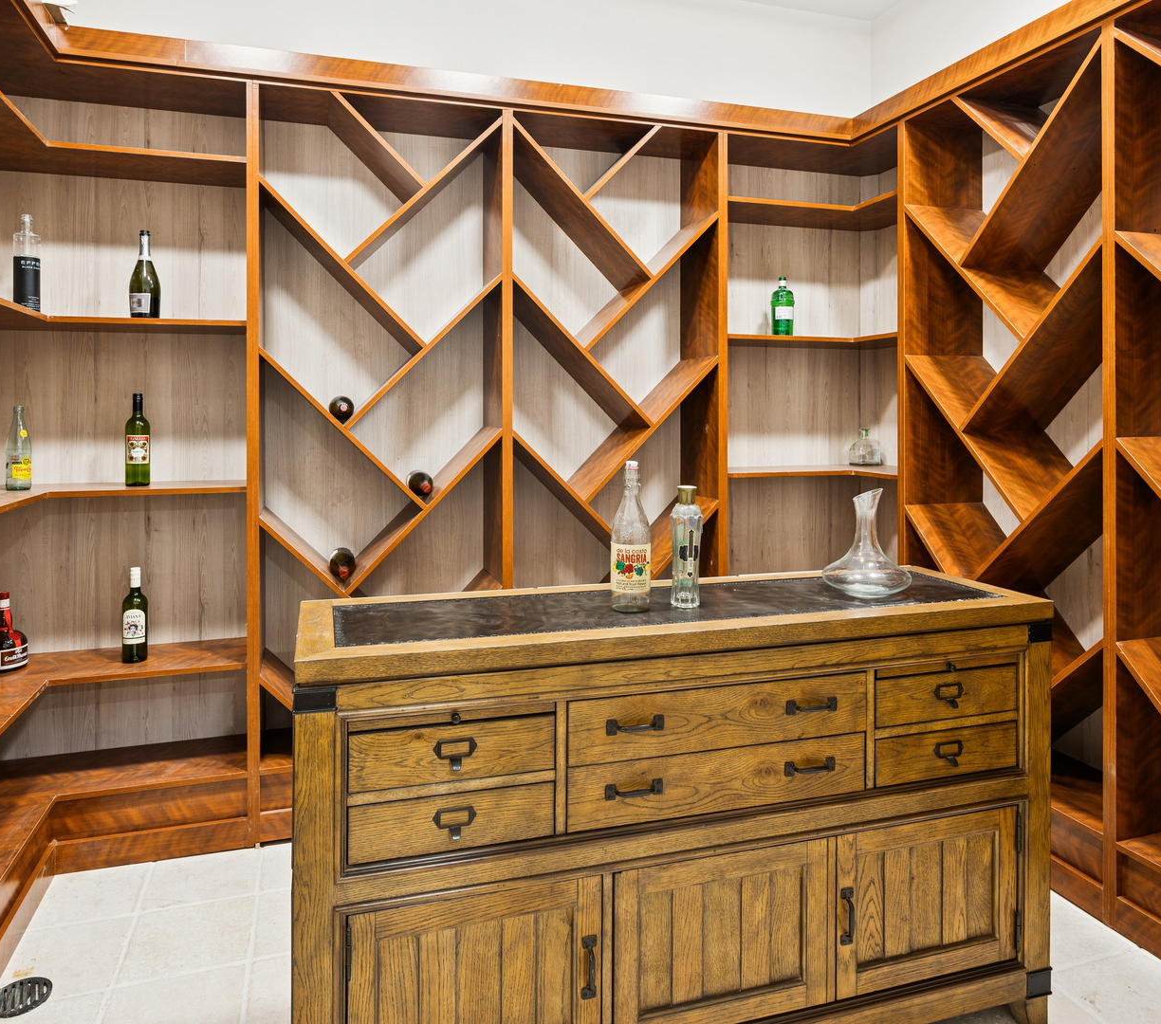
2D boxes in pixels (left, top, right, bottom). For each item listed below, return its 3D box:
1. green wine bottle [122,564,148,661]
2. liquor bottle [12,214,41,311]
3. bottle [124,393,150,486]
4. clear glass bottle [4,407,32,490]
[{"bbox_3d":[-1.427,0.325,2.465,0.073,0.297,0.073,-2,5,-30],"label":"green wine bottle"},{"bbox_3d":[-1.714,-0.759,2.380,0.070,0.325,0.070,-3,5,-35],"label":"liquor bottle"},{"bbox_3d":[-1.423,-0.232,2.470,0.072,0.296,0.072,-2,5,-30],"label":"bottle"},{"bbox_3d":[-1.704,-0.194,2.333,0.064,0.252,0.064,-3,5,-36],"label":"clear glass bottle"}]

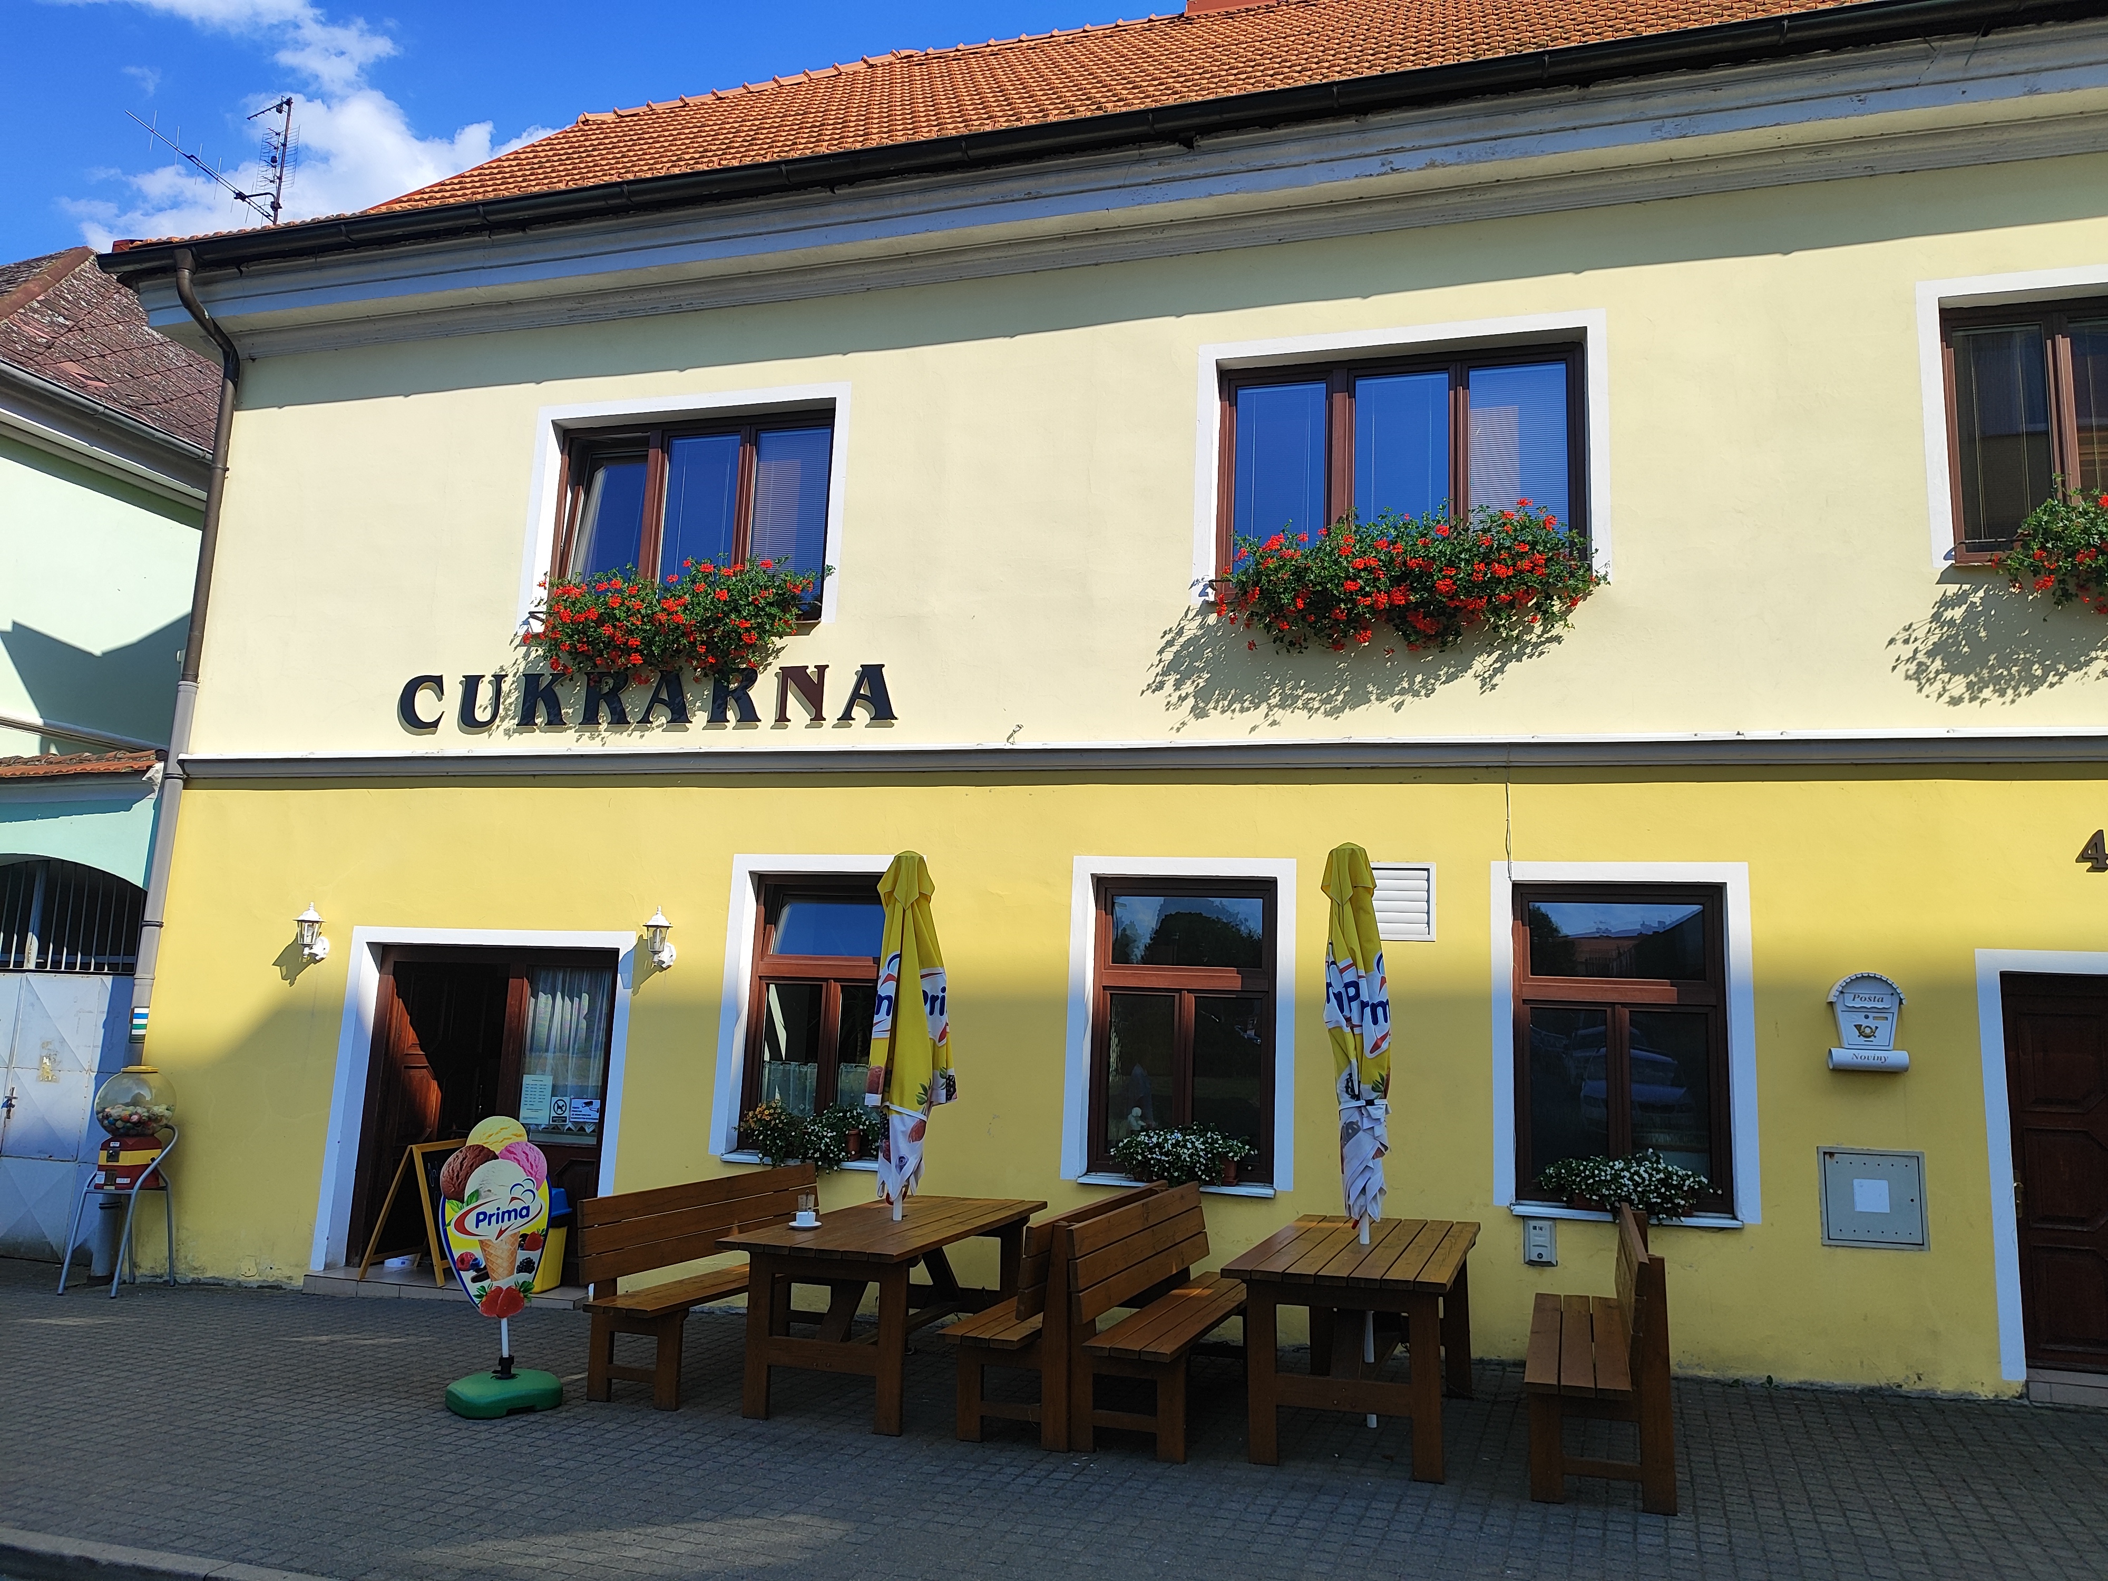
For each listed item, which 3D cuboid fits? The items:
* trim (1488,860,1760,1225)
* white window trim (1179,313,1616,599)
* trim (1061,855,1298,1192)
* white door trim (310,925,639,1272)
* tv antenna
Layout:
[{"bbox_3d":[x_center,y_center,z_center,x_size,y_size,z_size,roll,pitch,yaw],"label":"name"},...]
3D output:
[{"bbox_3d":[2.954,1.278,7.625,1.277,1.808,0.109,0,-10,15],"label":"trim"},{"bbox_3d":[1.991,-1.918,8.515,2.329,1.607,0.140,0,-10,15],"label":"white window trim"},{"bbox_3d":[0.720,1.297,8.268,1.292,1.820,0.140,0,-10,15],"label":"trim"},{"bbox_3d":[-3.680,2.001,9.350,2.120,2.216,0.149,0,-10,15],"label":"white door trim"},{"bbox_3d":[-10.677,-8.359,18.148,1.056,1.847,2.558,0,-10,15],"label":"tv antenna"}]

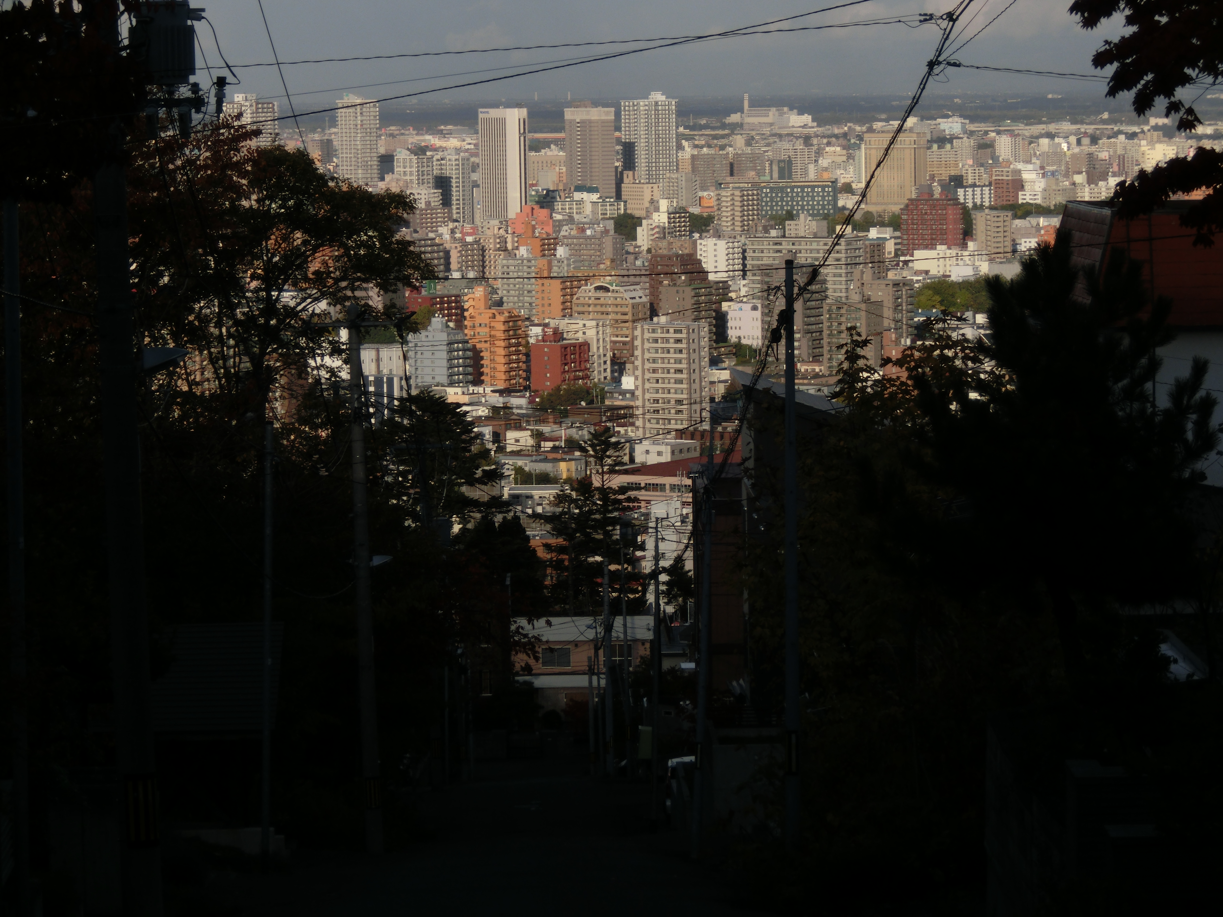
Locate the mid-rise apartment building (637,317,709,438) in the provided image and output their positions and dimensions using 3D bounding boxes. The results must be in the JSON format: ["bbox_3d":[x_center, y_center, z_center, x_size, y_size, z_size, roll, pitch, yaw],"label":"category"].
[{"bbox_3d":[17.578,-21.849,1254.064,17.900,36.533,11.700,2,6,31],"label":"mid-rise apartment building"}]

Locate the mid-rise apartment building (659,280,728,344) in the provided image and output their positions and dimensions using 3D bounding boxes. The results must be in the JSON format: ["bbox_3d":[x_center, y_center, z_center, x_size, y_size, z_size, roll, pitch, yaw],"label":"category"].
[{"bbox_3d":[30.779,-52.577,1631.862,14.049,25.974,28.251,2,6,28],"label":"mid-rise apartment building"}]

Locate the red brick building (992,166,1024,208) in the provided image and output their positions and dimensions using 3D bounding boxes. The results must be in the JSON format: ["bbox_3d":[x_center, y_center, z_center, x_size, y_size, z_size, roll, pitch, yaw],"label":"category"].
[{"bbox_3d":[285.025,-194.608,3139.285,15.500,31.780,16.000,2,6,28],"label":"red brick building"}]

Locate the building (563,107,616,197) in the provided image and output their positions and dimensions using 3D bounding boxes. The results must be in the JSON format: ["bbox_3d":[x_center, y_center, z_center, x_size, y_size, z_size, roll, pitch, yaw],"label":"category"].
[{"bbox_3d":[-14.519,-211.942,3171.975,24.500,92.637,27.000,-6,7,-43],"label":"building"}]

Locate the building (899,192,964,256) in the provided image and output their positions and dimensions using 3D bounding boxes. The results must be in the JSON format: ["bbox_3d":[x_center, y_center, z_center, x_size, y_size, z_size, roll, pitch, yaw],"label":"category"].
[{"bbox_3d":[182.374,-131.991,2484.807,34.000,38.658,12.600,2,6,27],"label":"building"}]

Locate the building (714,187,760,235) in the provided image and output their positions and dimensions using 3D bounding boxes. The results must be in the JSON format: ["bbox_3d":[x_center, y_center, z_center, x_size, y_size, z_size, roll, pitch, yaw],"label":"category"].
[{"bbox_3d":[71.529,-133.562,2466.377,16.000,39.783,25.000,2,6,27],"label":"building"}]

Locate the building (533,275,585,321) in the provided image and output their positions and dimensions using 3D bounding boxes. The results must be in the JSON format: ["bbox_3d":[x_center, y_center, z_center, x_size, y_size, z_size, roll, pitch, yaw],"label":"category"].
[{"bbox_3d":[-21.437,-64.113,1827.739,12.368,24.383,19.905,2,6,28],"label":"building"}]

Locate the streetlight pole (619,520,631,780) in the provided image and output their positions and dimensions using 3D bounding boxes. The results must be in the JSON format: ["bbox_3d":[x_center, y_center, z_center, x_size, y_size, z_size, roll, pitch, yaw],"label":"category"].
[{"bbox_3d":[0.554,7.769,173.562,0.220,9.984,0.220,-2,5,0],"label":"streetlight pole"}]

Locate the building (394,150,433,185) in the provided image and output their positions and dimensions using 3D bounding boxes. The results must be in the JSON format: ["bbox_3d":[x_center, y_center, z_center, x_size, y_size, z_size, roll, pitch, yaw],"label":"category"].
[{"bbox_3d":[-140.913,-194.887,3102.576,16.500,51.153,25.000,2,6,26],"label":"building"}]

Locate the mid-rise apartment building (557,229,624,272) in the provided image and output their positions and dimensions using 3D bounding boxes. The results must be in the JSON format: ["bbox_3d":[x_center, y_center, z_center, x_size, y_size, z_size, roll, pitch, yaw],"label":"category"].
[{"bbox_3d":[-8.974,-100.722,2203.585,29.000,28.516,13.500,2,6,27],"label":"mid-rise apartment building"}]

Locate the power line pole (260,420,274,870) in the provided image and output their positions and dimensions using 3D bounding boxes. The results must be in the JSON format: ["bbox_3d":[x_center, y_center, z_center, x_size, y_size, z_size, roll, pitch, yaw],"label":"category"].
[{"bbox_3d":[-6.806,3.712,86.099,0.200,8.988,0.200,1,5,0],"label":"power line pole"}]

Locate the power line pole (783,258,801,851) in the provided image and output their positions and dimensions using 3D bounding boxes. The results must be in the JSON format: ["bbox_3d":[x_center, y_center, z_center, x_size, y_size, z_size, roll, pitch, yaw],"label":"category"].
[{"bbox_3d":[2.410,1.321,58.151,0.200,7.948,0.200,-1,5,0],"label":"power line pole"}]

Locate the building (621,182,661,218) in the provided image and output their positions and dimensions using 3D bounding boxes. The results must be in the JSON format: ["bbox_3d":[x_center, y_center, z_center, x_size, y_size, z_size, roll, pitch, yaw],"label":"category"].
[{"bbox_3d":[23.470,-195.371,3288.160,28.500,27.873,19.000,0,5,8],"label":"building"}]

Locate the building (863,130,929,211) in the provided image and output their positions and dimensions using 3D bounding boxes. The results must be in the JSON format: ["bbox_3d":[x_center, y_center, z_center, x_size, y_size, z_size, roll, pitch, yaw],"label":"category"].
[{"bbox_3d":[216.860,-214.972,3311.782,42.432,67.224,22.393,1,6,24],"label":"building"}]

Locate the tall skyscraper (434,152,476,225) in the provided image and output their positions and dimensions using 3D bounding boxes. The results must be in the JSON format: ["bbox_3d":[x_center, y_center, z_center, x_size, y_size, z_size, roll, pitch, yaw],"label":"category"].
[{"bbox_3d":[-106.428,-178.696,2949.691,21.087,60.361,15.746,2,6,30],"label":"tall skyscraper"}]

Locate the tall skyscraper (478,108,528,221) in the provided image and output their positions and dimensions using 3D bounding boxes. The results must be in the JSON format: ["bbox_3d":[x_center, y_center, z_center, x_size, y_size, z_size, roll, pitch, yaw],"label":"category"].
[{"bbox_3d":[-73.327,-197.093,2987.040,29.220,86.812,16.708,1,6,22],"label":"tall skyscraper"}]

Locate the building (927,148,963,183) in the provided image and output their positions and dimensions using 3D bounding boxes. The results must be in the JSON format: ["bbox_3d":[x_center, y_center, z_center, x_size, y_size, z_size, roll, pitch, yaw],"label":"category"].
[{"bbox_3d":[294.658,-258.748,3854.953,30.000,34.842,13.000,-1,5,3],"label":"building"}]

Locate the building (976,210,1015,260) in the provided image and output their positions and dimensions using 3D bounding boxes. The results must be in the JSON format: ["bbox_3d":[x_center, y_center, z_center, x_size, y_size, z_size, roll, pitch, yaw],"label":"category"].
[{"bbox_3d":[213.590,-124.325,2425.652,21.000,28.845,14.000,0,5,8],"label":"building"}]

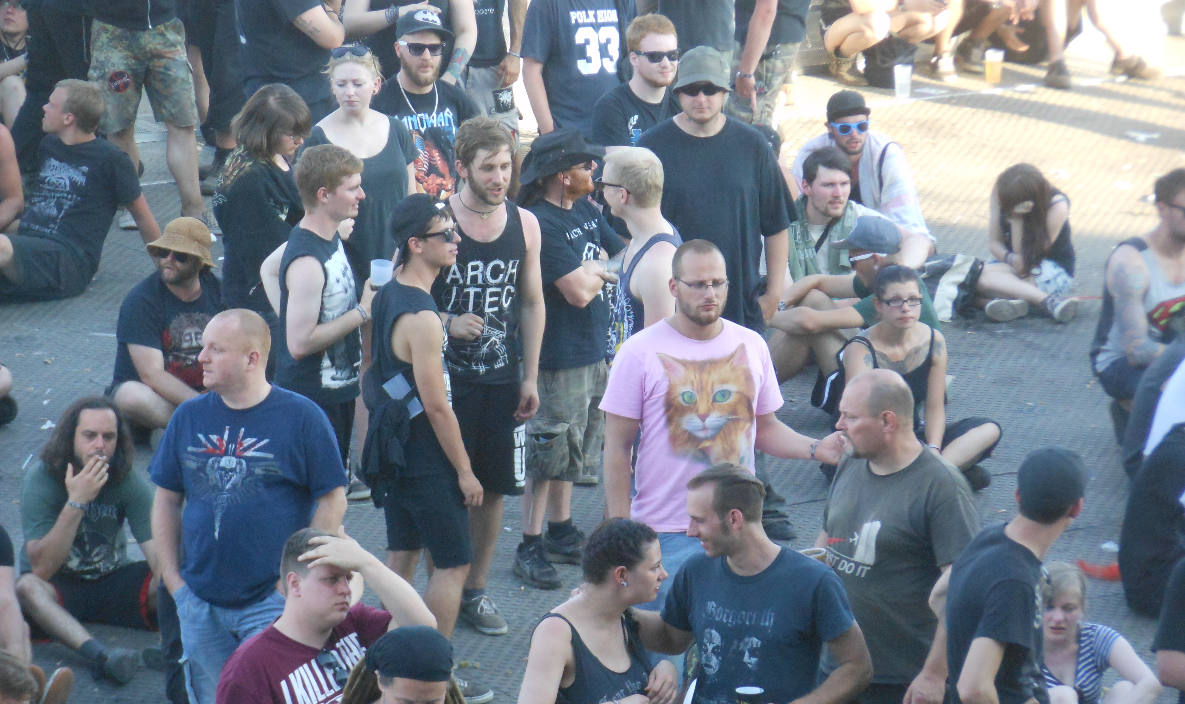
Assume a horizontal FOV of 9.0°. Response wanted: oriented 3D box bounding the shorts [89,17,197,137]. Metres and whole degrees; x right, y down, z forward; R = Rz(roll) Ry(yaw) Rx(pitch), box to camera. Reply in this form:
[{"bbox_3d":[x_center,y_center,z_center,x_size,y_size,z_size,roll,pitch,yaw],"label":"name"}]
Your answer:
[{"bbox_3d":[-2.004,-1.256,33.500,0.470,0.550,0.320,-4,13,-18],"label":"shorts"}]

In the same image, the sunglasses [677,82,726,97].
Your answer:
[{"bbox_3d":[0.386,-0.932,26.400,0.148,0.050,0.150,0,14,-2],"label":"sunglasses"}]

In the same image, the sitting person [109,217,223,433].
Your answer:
[{"bbox_3d":[-1.591,-0.098,29.526,0.700,0.840,0.680,-5,16,-23],"label":"sitting person"}]

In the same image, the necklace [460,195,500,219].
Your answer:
[{"bbox_3d":[-0.404,-0.547,26.916,0.150,0.110,0.140,-1,15,-8],"label":"necklace"}]

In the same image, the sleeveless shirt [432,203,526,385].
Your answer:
[{"bbox_3d":[-0.402,-0.209,26.600,0.360,0.660,0.250,-4,13,-18],"label":"sleeveless shirt"}]

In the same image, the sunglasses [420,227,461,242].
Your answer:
[{"bbox_3d":[-0.524,-0.381,24.728,0.150,0.050,0.145,-7,10,24],"label":"sunglasses"}]

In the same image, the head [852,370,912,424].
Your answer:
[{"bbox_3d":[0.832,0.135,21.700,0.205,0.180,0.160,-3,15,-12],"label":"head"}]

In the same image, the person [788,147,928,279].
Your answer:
[{"bbox_3d":[1.089,-0.399,30.879,0.650,0.840,0.680,1,15,0],"label":"person"}]

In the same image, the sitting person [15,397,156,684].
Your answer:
[{"bbox_3d":[-1.784,0.639,26.722,0.620,0.850,0.850,-1,15,-7],"label":"sitting person"}]

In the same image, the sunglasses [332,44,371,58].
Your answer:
[{"bbox_3d":[-0.861,-1.047,27.059,0.143,0.050,0.145,3,-27,12],"label":"sunglasses"}]

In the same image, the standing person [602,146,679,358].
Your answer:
[{"bbox_3d":[0.208,0.166,26.285,0.360,1.800,0.520,0,13,-2],"label":"standing person"}]

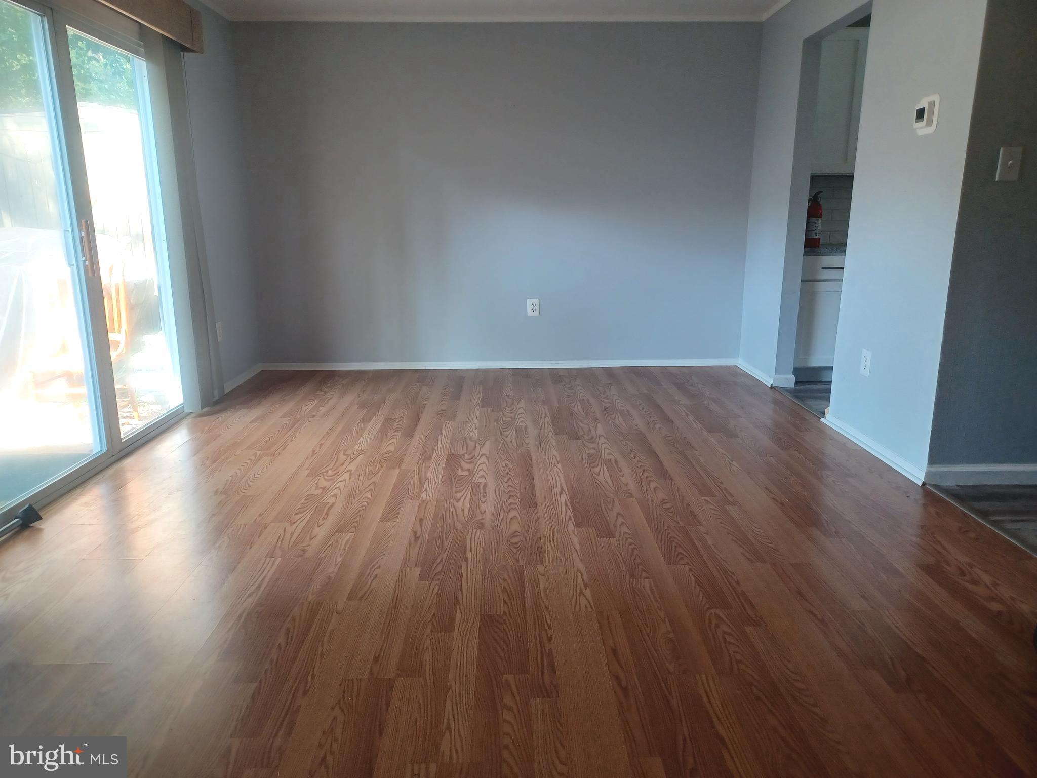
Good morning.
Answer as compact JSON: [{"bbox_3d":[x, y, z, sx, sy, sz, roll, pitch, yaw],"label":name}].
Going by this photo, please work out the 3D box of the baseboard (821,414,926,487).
[{"bbox_3d":[1.728,0.267,3.728,0.022,0.058,1.053,-1,14,-2],"label":"baseboard"}]

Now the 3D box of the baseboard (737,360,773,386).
[{"bbox_3d":[1.682,-0.117,5.331,0.022,0.055,0.721,-1,14,-2],"label":"baseboard"}]

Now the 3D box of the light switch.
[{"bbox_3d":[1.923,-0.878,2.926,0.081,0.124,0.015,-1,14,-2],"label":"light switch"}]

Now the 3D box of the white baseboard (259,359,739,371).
[{"bbox_3d":[-0.128,-0.186,5.639,3.599,0.054,0.022,-1,14,-2],"label":"white baseboard"}]

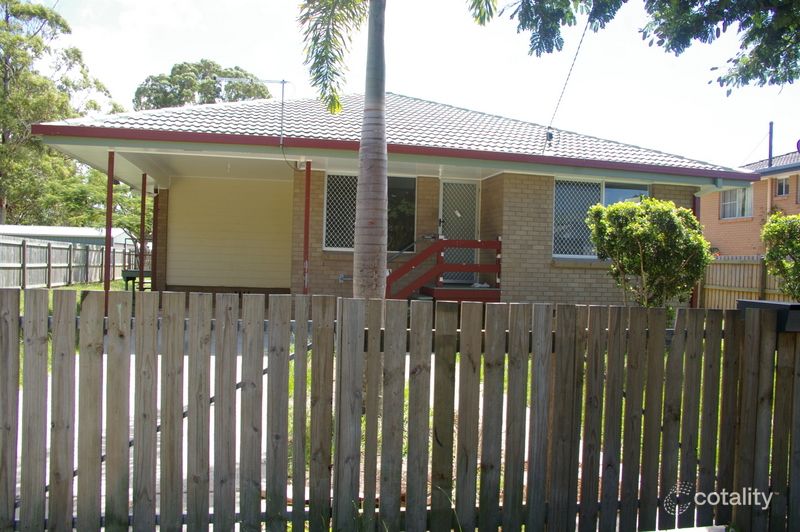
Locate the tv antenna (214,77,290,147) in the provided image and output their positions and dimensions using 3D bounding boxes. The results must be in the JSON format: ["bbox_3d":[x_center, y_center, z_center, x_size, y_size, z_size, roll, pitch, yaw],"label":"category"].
[{"bbox_3d":[-2.380,-2.500,9.700,1.200,1.130,0.400,2,1,-12],"label":"tv antenna"}]

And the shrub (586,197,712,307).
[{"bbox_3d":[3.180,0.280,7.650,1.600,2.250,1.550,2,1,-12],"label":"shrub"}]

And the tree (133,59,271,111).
[{"bbox_3d":[-13.100,-6.700,40.000,10.000,14.200,9.500,2,1,-12],"label":"tree"}]

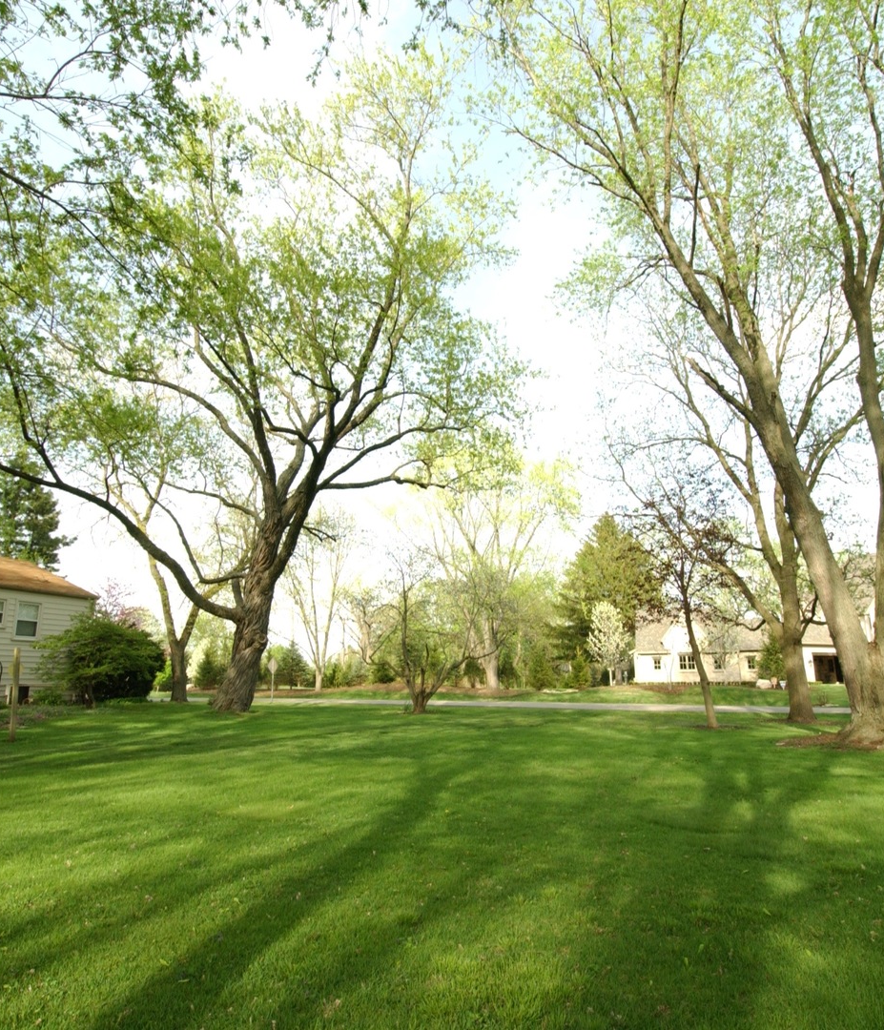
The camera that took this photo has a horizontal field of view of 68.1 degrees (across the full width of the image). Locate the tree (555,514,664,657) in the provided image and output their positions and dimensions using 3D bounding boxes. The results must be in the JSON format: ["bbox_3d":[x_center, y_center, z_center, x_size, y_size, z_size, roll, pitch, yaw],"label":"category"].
[{"bbox_3d":[15.097,7.402,59.000,9.214,15.331,9.214,-4,-14,14],"label":"tree"}]

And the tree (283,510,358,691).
[{"bbox_3d":[-9.300,6.344,50.000,5.403,13.740,5.403,2,-14,-10],"label":"tree"}]

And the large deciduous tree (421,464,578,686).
[{"bbox_3d":[4.253,4.332,49.500,11.383,17.195,11.383,-2,-13,5],"label":"large deciduous tree"}]

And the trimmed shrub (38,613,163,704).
[{"bbox_3d":[-12.816,5.362,24.500,4.096,3.435,3.482,6,-15,-26],"label":"trimmed shrub"}]

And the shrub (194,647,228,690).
[{"bbox_3d":[-17.081,11.390,48.500,2.514,3.210,2.514,4,-14,-19],"label":"shrub"}]

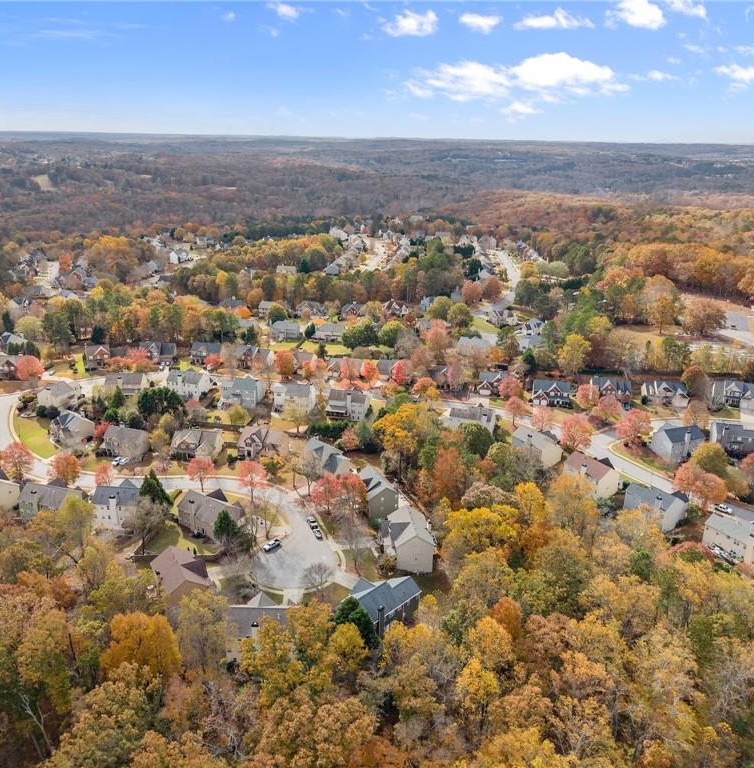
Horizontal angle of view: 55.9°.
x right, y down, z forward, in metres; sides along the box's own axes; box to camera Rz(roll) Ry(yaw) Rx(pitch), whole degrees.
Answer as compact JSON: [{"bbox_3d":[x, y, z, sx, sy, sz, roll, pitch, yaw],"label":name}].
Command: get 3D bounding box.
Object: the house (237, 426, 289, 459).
[{"bbox_3d":[-41.520,19.960,257.880,15.500,10.000,12.000,3,19,5],"label":"house"}]

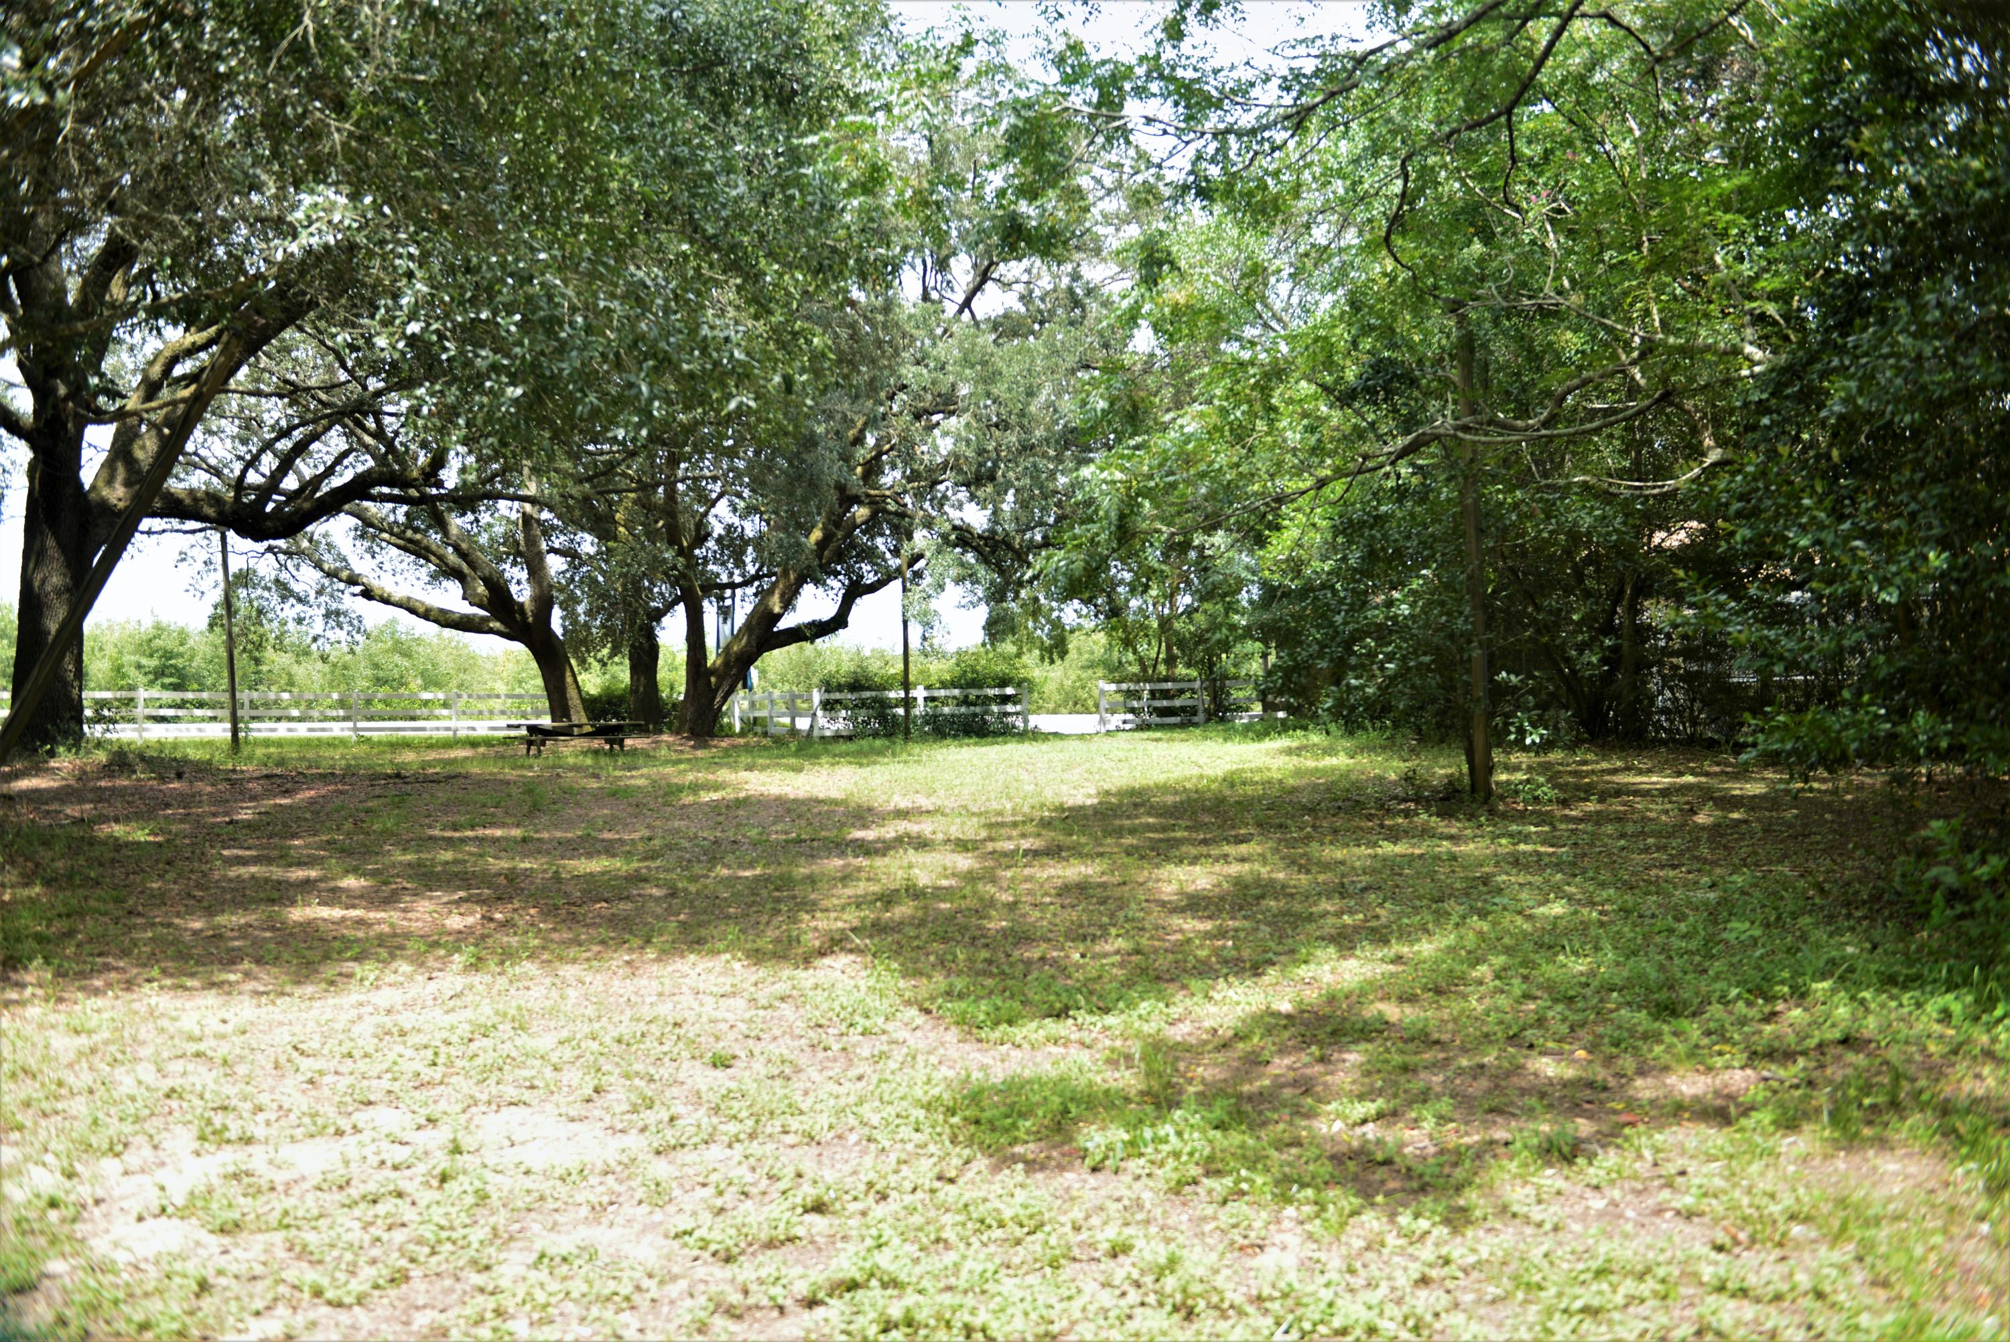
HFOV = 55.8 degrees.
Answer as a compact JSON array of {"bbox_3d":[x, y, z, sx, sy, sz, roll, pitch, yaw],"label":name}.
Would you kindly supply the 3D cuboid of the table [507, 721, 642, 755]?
[{"bbox_3d":[-7.820,1.320,34.500,2.450,0.730,1.500,-1,0,-12],"label":"table"}]

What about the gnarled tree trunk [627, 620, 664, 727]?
[{"bbox_3d":[-8.520,0.160,45.000,0.780,2.600,0.780,-1,0,-12],"label":"gnarled tree trunk"}]

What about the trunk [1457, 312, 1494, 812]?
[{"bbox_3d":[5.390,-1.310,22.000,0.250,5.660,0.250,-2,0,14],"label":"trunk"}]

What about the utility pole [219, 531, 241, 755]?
[{"bbox_3d":[-15.100,-0.540,37.000,0.180,4.400,0.180,-3,0,-22],"label":"utility pole"}]

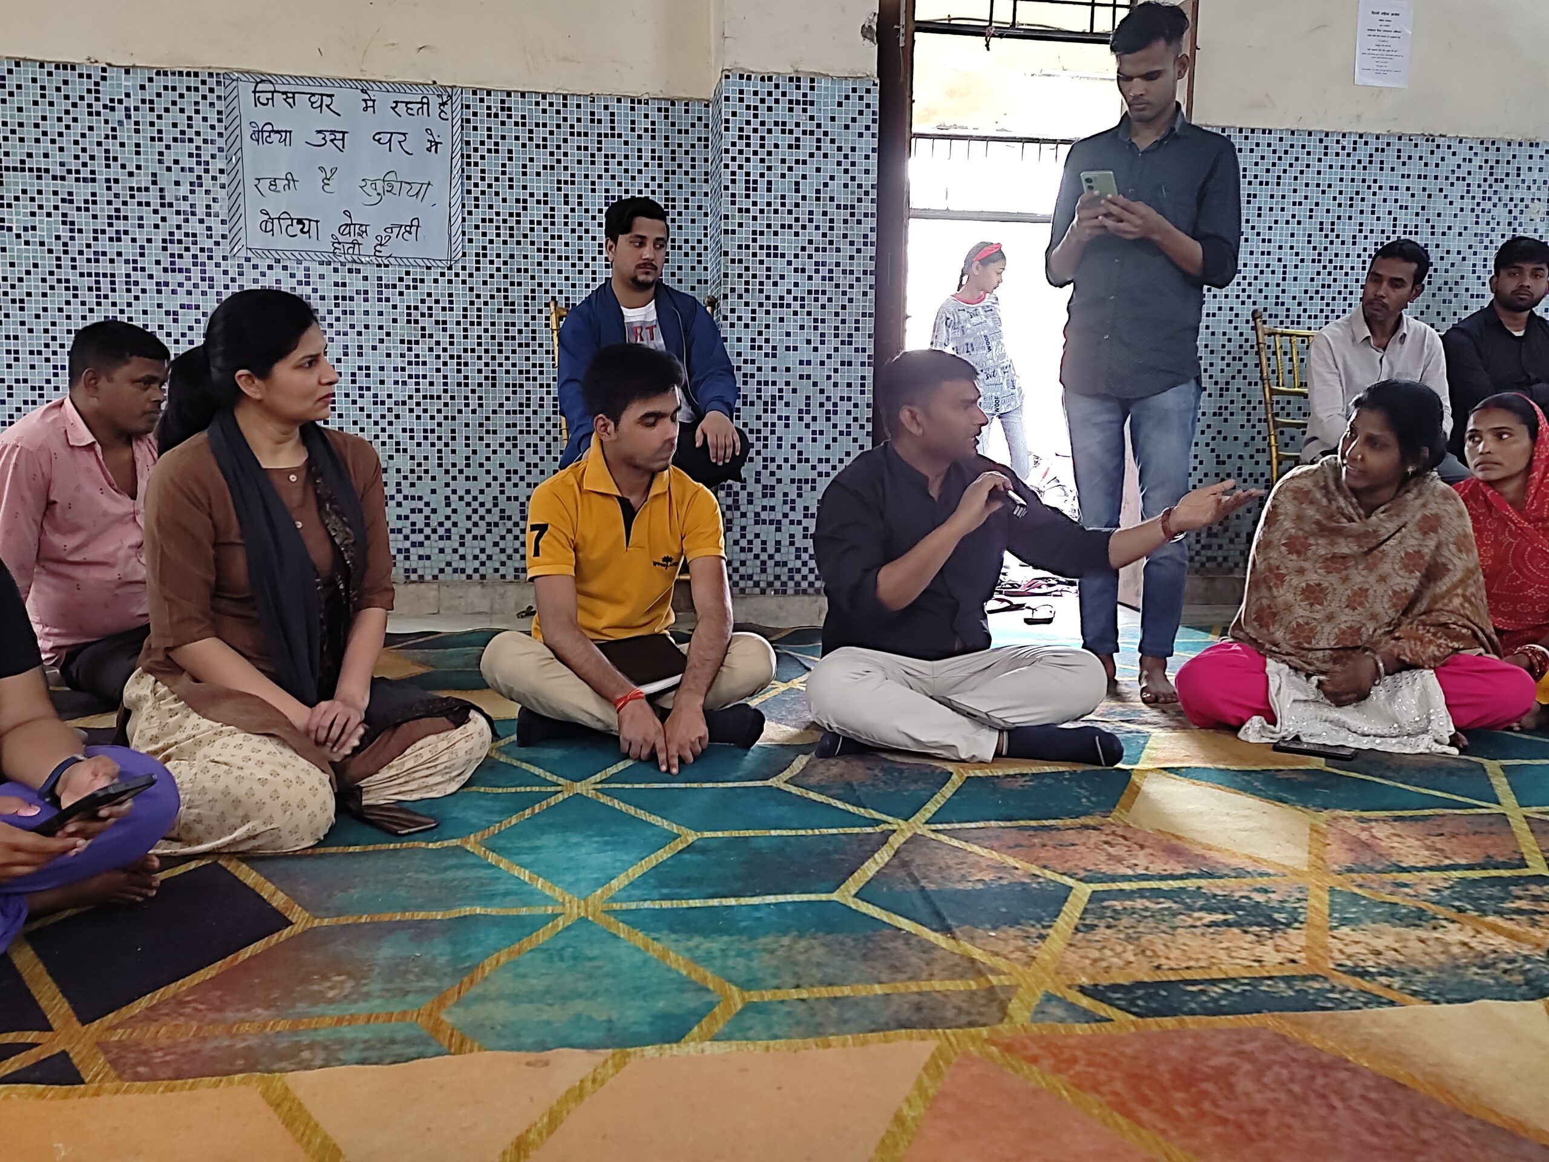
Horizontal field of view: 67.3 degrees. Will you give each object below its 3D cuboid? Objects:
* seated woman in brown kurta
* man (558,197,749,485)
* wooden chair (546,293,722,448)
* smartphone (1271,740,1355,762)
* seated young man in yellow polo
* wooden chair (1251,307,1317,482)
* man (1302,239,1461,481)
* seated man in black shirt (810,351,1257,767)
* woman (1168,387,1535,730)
[{"bbox_3d":[-0.829,-0.059,2.026,0.620,0.880,0.620,-5,9,-44],"label":"seated woman in brown kurta"},{"bbox_3d":[-0.296,-0.374,2.998,0.530,1.310,0.740,-1,6,-14],"label":"man"},{"bbox_3d":[-0.343,-0.248,3.091,0.440,1.040,0.460,-1,6,-16],"label":"wooden chair"},{"bbox_3d":[1.127,0.355,2.429,0.156,0.009,0.075,4,7,30],"label":"smartphone"},{"bbox_3d":[-0.309,-0.081,2.516,0.630,0.830,0.630,0,6,-7],"label":"seated young man in yellow polo"},{"bbox_3d":[1.753,-0.269,3.489,0.430,1.040,0.460,-2,7,-25],"label":"wooden chair"},{"bbox_3d":[1.804,-0.395,3.395,0.500,1.310,0.740,0,6,-2],"label":"man"},{"bbox_3d":[0.521,-0.079,2.555,0.900,0.835,0.620,0,6,-6],"label":"seated man in black shirt"},{"bbox_3d":[1.326,-0.061,2.677,0.770,0.790,0.580,1,6,7],"label":"woman"}]

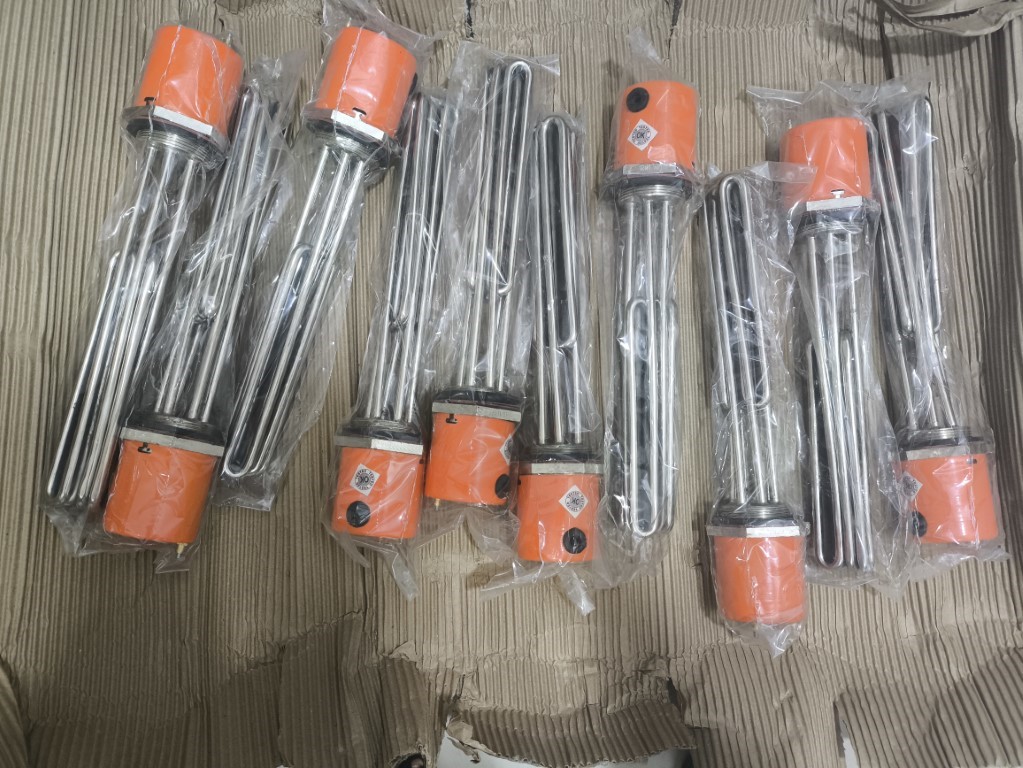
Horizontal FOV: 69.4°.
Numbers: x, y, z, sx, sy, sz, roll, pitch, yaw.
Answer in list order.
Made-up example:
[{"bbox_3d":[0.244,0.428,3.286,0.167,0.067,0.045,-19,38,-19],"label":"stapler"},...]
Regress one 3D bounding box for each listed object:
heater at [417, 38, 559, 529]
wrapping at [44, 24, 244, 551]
[{"bbox_3d":[-0.018,-0.091,0.669,0.091,0.079,0.449,5,86,0],"label":"heater"},{"bbox_3d":[-0.323,-0.076,0.628,0.108,0.079,0.447,16,86,1],"label":"wrapping"}]

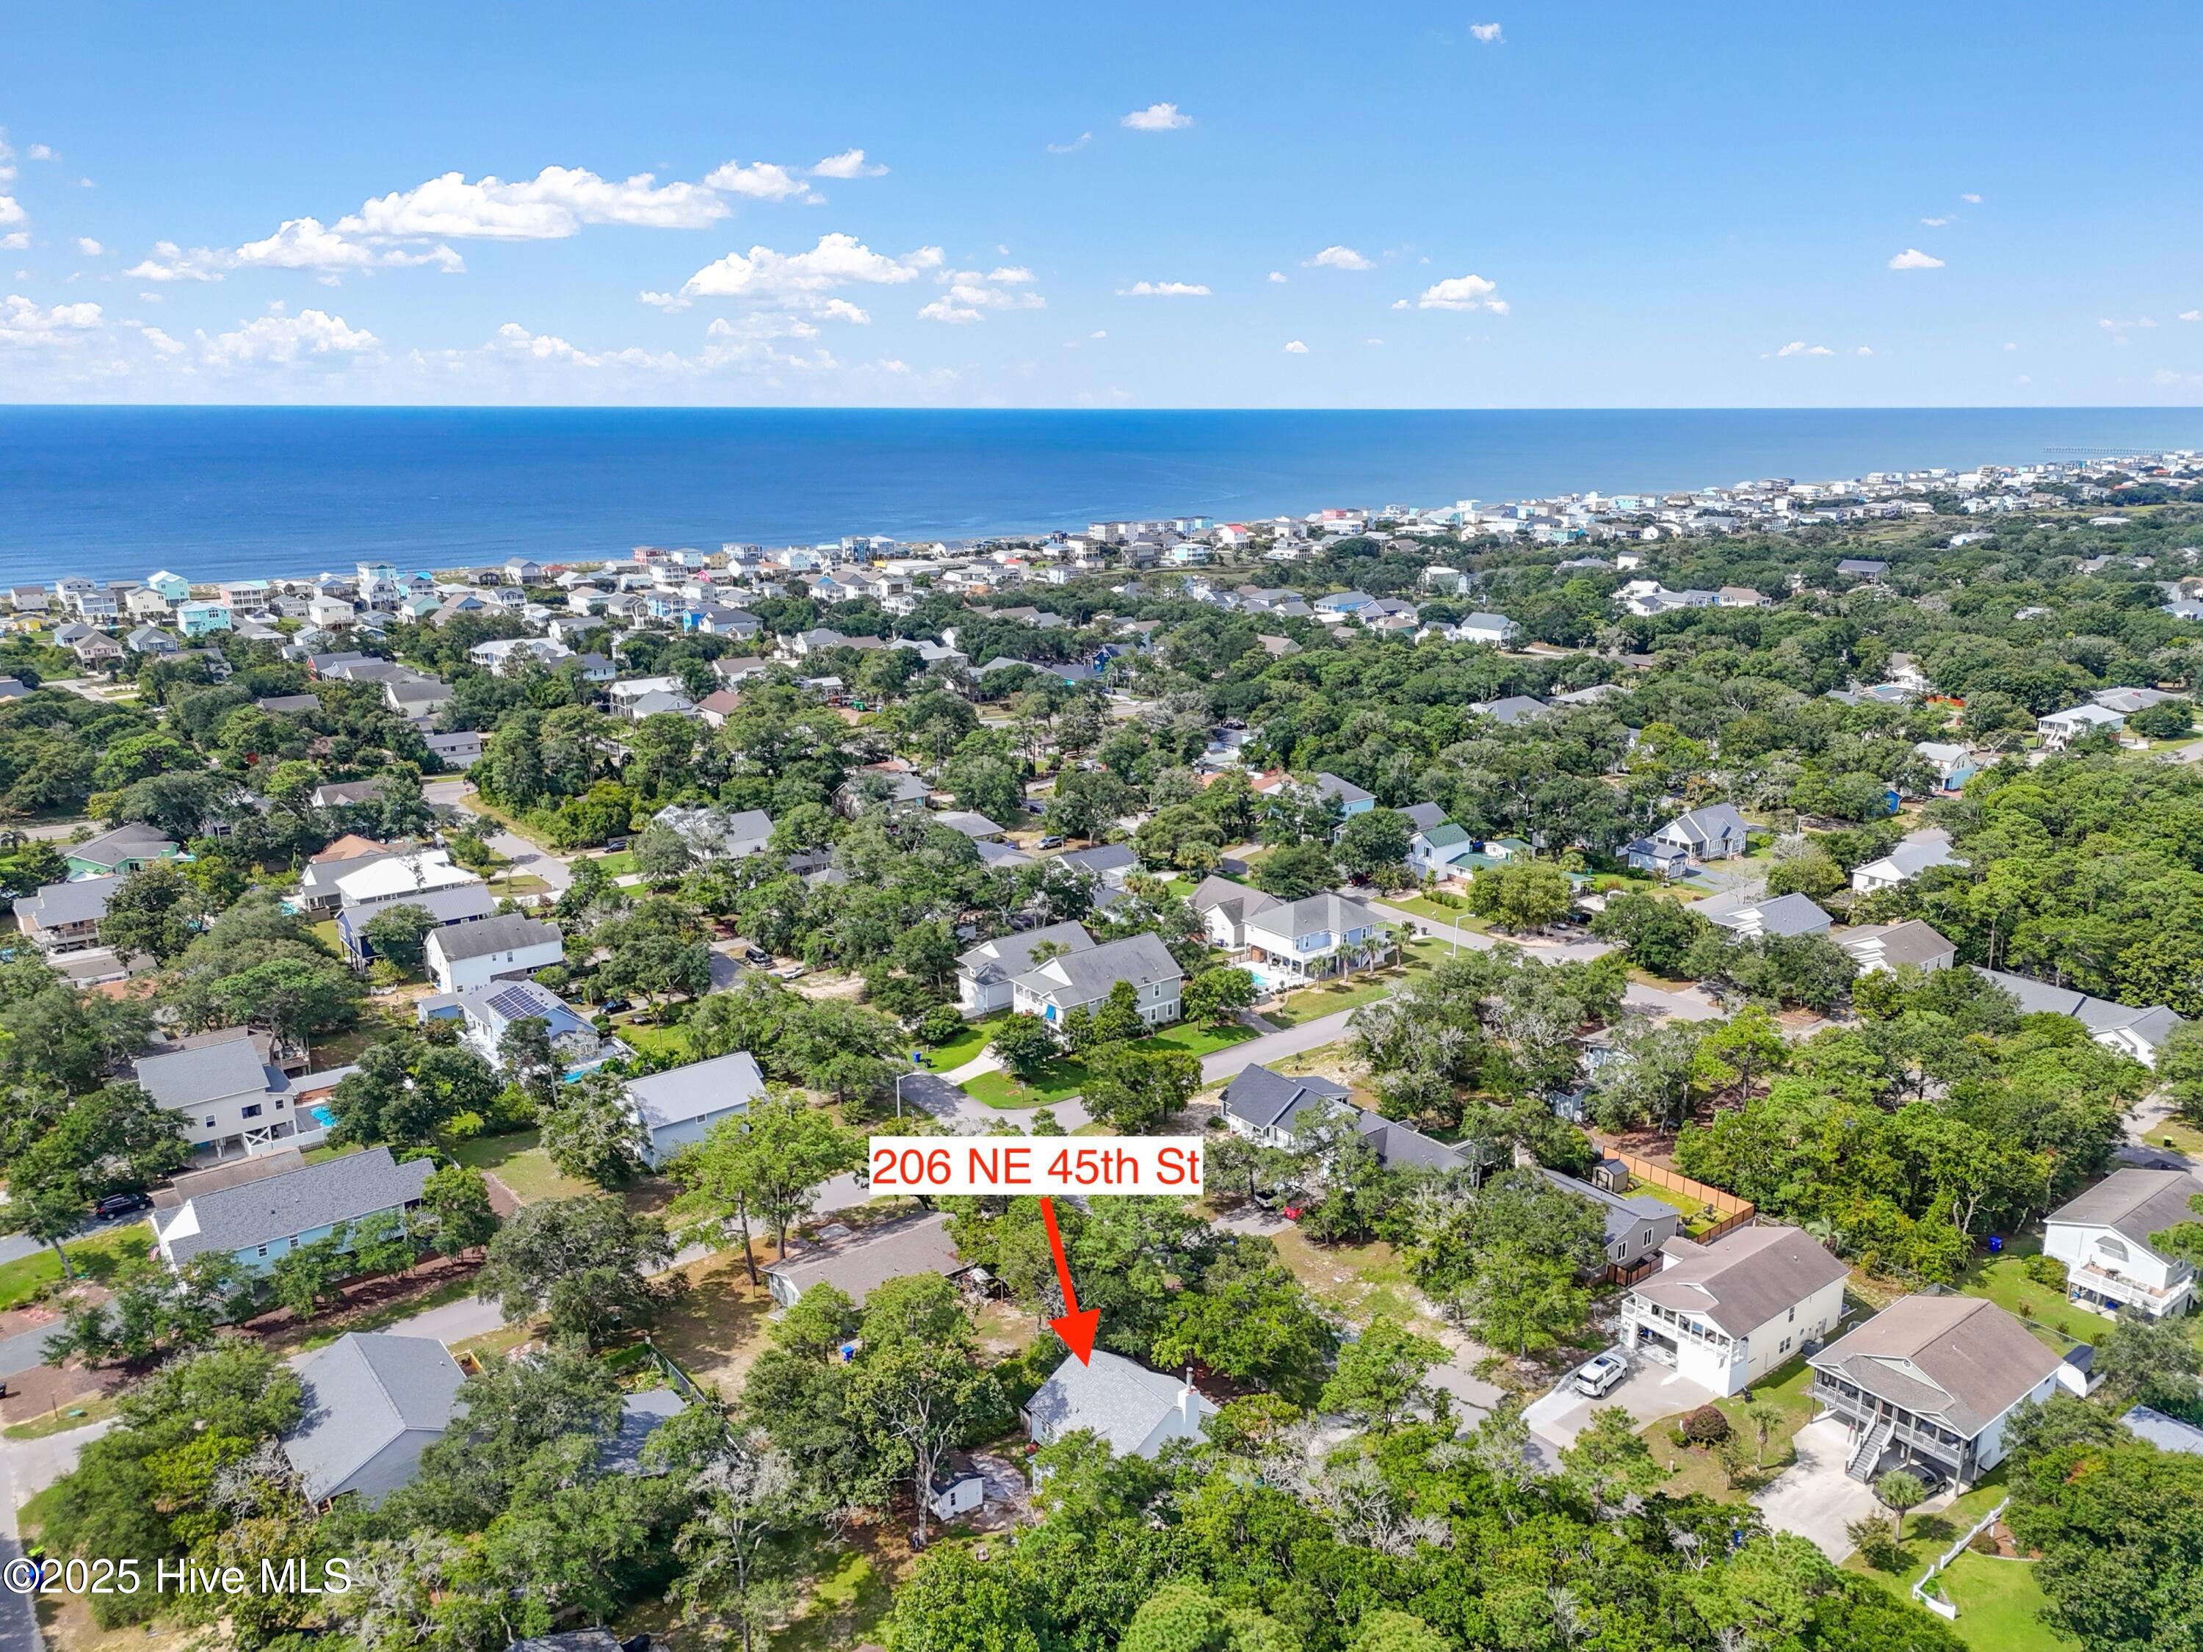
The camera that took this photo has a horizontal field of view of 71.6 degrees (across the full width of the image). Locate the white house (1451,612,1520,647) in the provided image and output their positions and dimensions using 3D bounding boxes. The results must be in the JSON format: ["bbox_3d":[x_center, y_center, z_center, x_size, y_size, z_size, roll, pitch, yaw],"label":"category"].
[{"bbox_3d":[124.490,-62.500,493.760,17.540,9.200,14.000,9,18,29],"label":"white house"}]

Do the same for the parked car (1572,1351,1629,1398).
[{"bbox_3d":[37.539,41.015,114.425,1.980,1.780,5.050,15,21,43],"label":"parked car"}]

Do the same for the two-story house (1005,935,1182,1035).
[{"bbox_3d":[-0.610,20.400,192.740,18.290,9.900,11.890,-11,19,-35],"label":"two-story house"}]

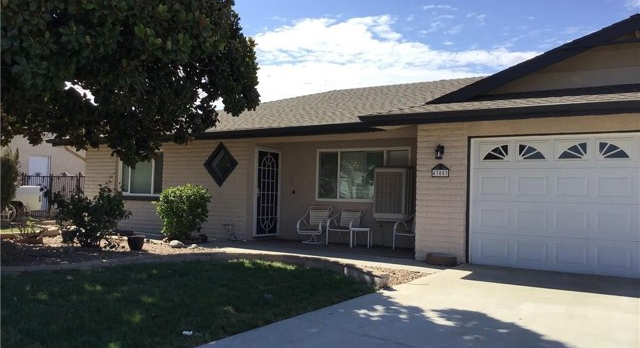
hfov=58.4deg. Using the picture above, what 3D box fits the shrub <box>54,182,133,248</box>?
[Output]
[{"bbox_3d":[-4.347,0.793,10.950,1.400,1.180,1.200,2,-2,-17],"label":"shrub"}]

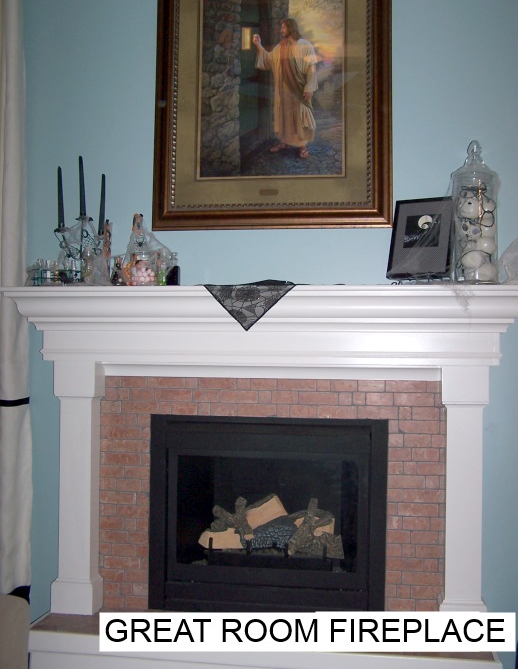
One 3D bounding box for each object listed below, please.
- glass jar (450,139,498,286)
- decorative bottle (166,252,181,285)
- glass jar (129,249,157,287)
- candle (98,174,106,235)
[{"bbox_3d":[0.771,-0.431,2.712,0.168,0.527,0.168,0,-1,9],"label":"glass jar"},{"bbox_3d":[-0.325,-0.245,2.874,0.051,0.136,0.051,0,-1,9],"label":"decorative bottle"},{"bbox_3d":[-0.442,-0.250,2.893,0.109,0.144,0.109,1,-1,0],"label":"glass jar"},{"bbox_3d":[-0.612,-0.505,2.957,0.023,0.243,0.023,2,-1,9],"label":"candle"}]

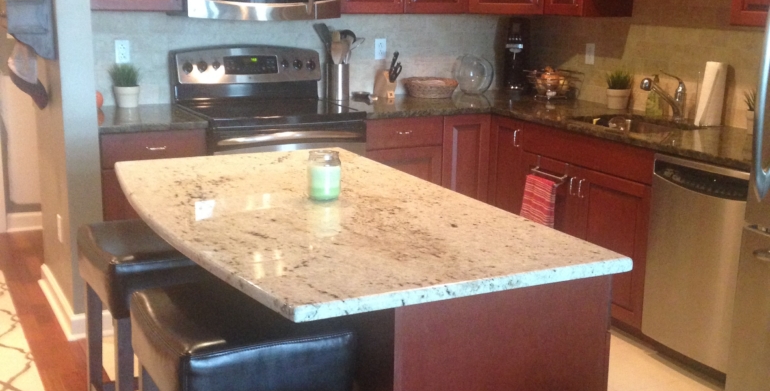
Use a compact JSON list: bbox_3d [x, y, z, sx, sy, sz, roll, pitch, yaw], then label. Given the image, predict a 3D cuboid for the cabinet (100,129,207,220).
[{"bbox_3d":[-1.137,0.095,4.539,0.465,0.875,0.625,-5,14,-27],"label":"cabinet"}]

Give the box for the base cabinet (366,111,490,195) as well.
[{"bbox_3d":[0.074,-0.015,5.147,0.705,0.875,0.625,-5,14,-27],"label":"base cabinet"}]

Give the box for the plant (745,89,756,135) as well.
[{"bbox_3d":[1.570,-0.361,4.061,0.150,0.225,0.150,-5,13,-27],"label":"plant"}]

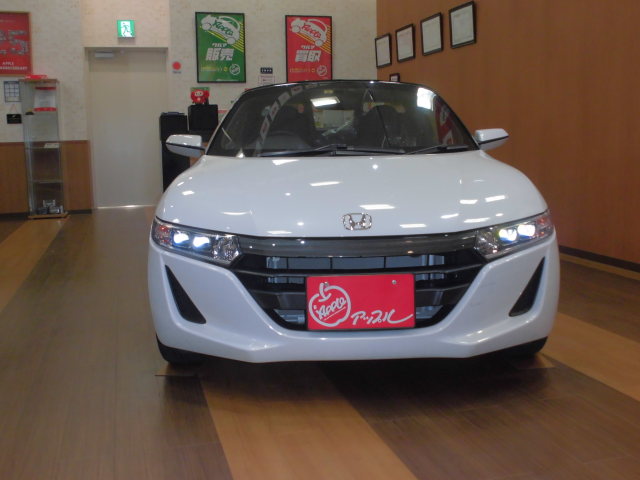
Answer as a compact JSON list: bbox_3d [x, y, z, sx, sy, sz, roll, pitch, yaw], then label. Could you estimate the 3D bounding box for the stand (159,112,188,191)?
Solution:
[{"bbox_3d":[-1.776,-0.927,8.640,0.320,1.215,0.350,-3,8,-15],"label":"stand"}]

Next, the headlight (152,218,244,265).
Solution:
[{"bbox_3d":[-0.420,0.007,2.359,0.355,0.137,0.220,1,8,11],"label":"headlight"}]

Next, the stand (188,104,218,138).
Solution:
[{"bbox_3d":[-1.437,-1.458,8.680,0.350,0.420,0.320,-3,8,-15],"label":"stand"}]

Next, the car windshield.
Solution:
[{"bbox_3d":[0.089,-0.588,3.364,1.250,0.360,0.650,-1,8,-1],"label":"car windshield"}]

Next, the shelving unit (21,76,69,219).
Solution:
[{"bbox_3d":[-3.249,-1.069,8.302,0.430,1.630,0.370,-3,8,-15],"label":"shelving unit"}]

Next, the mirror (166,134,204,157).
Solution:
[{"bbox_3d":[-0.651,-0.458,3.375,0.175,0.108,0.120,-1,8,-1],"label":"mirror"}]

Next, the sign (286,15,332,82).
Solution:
[{"bbox_3d":[-0.134,-2.477,9.165,0.613,0.865,0.030,-3,8,-15],"label":"sign"}]

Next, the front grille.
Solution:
[{"bbox_3d":[0.125,0.133,2.232,0.780,0.280,0.140,-1,8,-1],"label":"front grille"}]

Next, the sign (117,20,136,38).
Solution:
[{"bbox_3d":[-2.346,-2.552,8.518,0.212,0.212,0.060,-3,8,-15],"label":"sign"}]

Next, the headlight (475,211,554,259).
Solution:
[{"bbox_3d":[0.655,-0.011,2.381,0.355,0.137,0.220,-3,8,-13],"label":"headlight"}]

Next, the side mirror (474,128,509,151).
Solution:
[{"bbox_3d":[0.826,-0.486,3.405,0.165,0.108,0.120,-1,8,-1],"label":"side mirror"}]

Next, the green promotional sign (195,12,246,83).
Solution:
[{"bbox_3d":[-1.246,-2.420,8.860,0.613,0.865,0.030,-3,8,-15],"label":"green promotional sign"}]

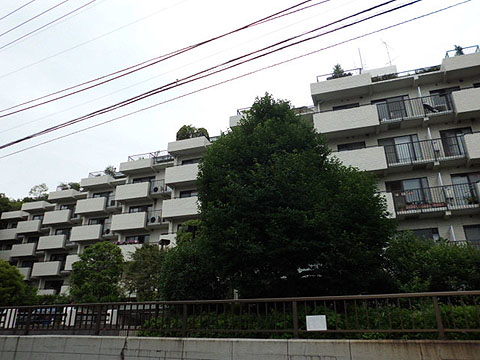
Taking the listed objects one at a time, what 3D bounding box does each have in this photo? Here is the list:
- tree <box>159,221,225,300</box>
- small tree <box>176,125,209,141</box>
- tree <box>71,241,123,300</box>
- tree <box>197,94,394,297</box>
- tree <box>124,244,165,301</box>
[{"bbox_3d":[-1.916,3.822,14.179,2.590,4.653,2.590,0,-24,0],"label":"tree"},{"bbox_3d":[-4.299,-4.188,32.580,2.896,1.950,1.738,0,-24,0],"label":"small tree"},{"bbox_3d":[-8.520,6.403,21.242,3.229,5.534,3.067,0,-24,0],"label":"tree"},{"bbox_3d":[1.950,0.761,13.691,7.285,9.837,6.702,0,-24,0],"label":"tree"},{"bbox_3d":[-5.580,6.313,20.734,2.337,5.283,2.337,0,-24,0],"label":"tree"}]

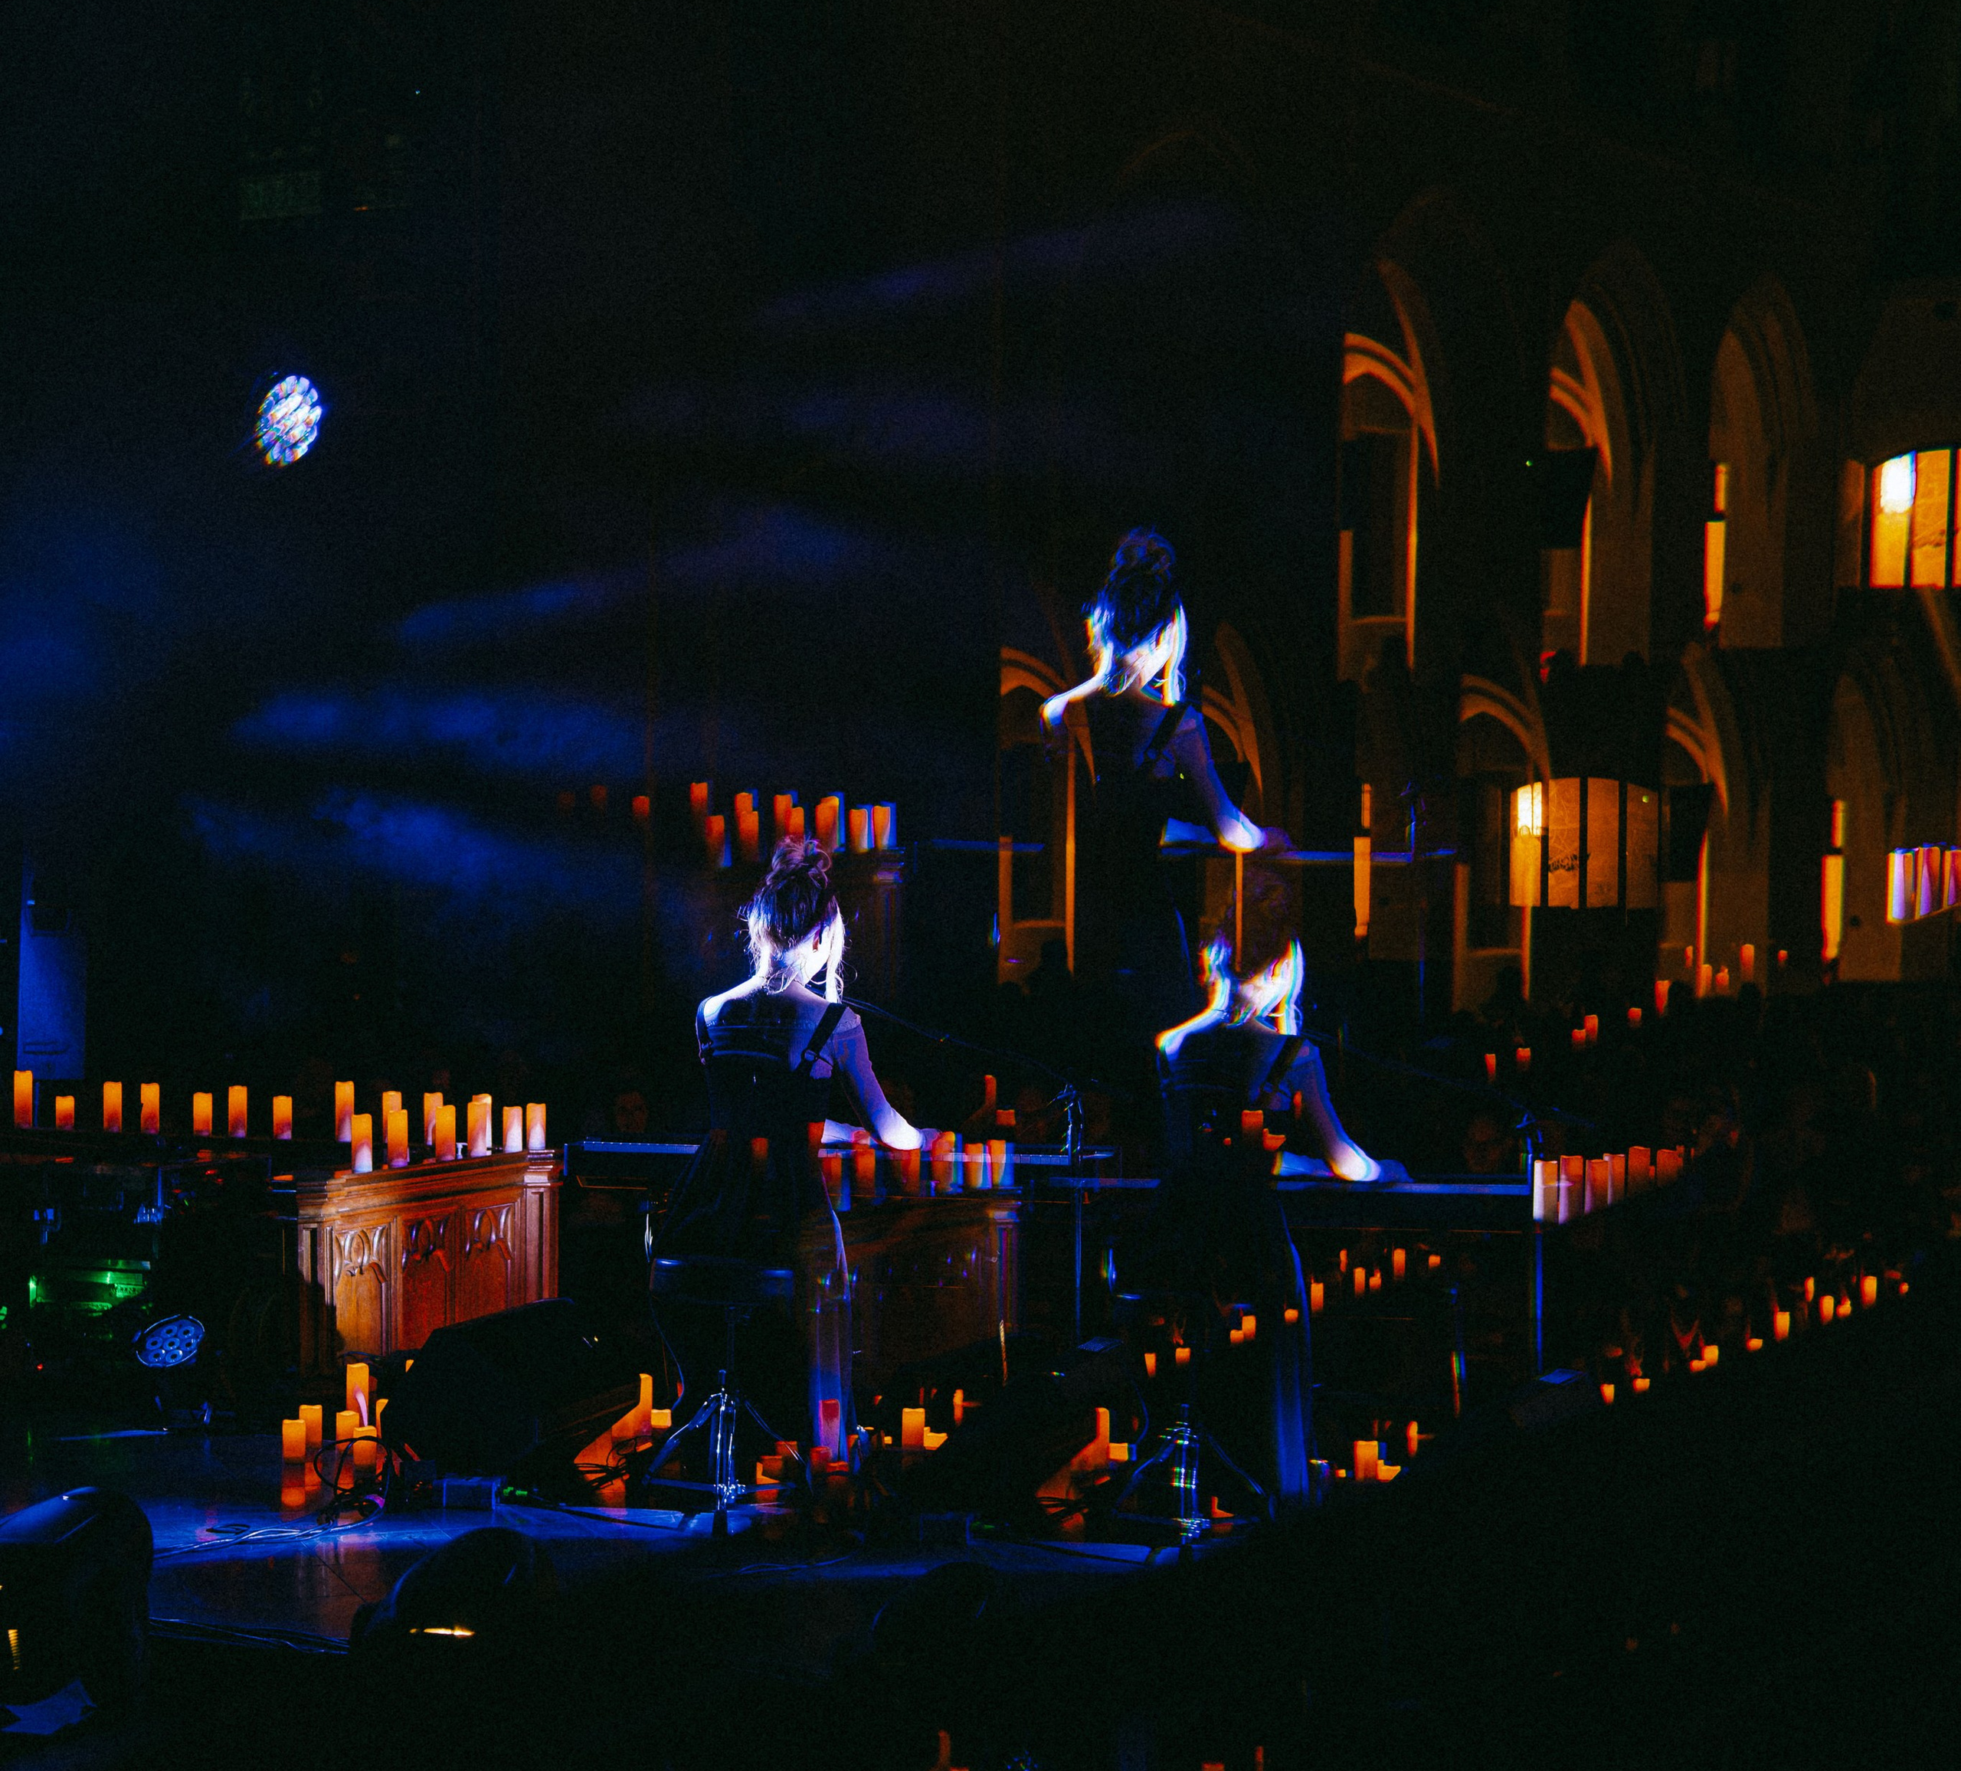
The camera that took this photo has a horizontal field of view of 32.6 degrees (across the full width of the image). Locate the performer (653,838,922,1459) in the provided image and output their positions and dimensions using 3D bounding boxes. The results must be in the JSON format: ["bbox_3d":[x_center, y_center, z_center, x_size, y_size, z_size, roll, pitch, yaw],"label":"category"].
[{"bbox_3d":[-0.425,0.630,7.600,0.500,1.420,0.730,0,0,27],"label":"performer"}]

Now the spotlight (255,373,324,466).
[{"bbox_3d":[-1.830,-1.230,8.800,0.220,0.280,0.260,24,14,33],"label":"spotlight"}]

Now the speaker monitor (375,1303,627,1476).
[{"bbox_3d":[-1.130,1.225,8.100,0.410,0.340,0.570,0,0,23],"label":"speaker monitor"}]

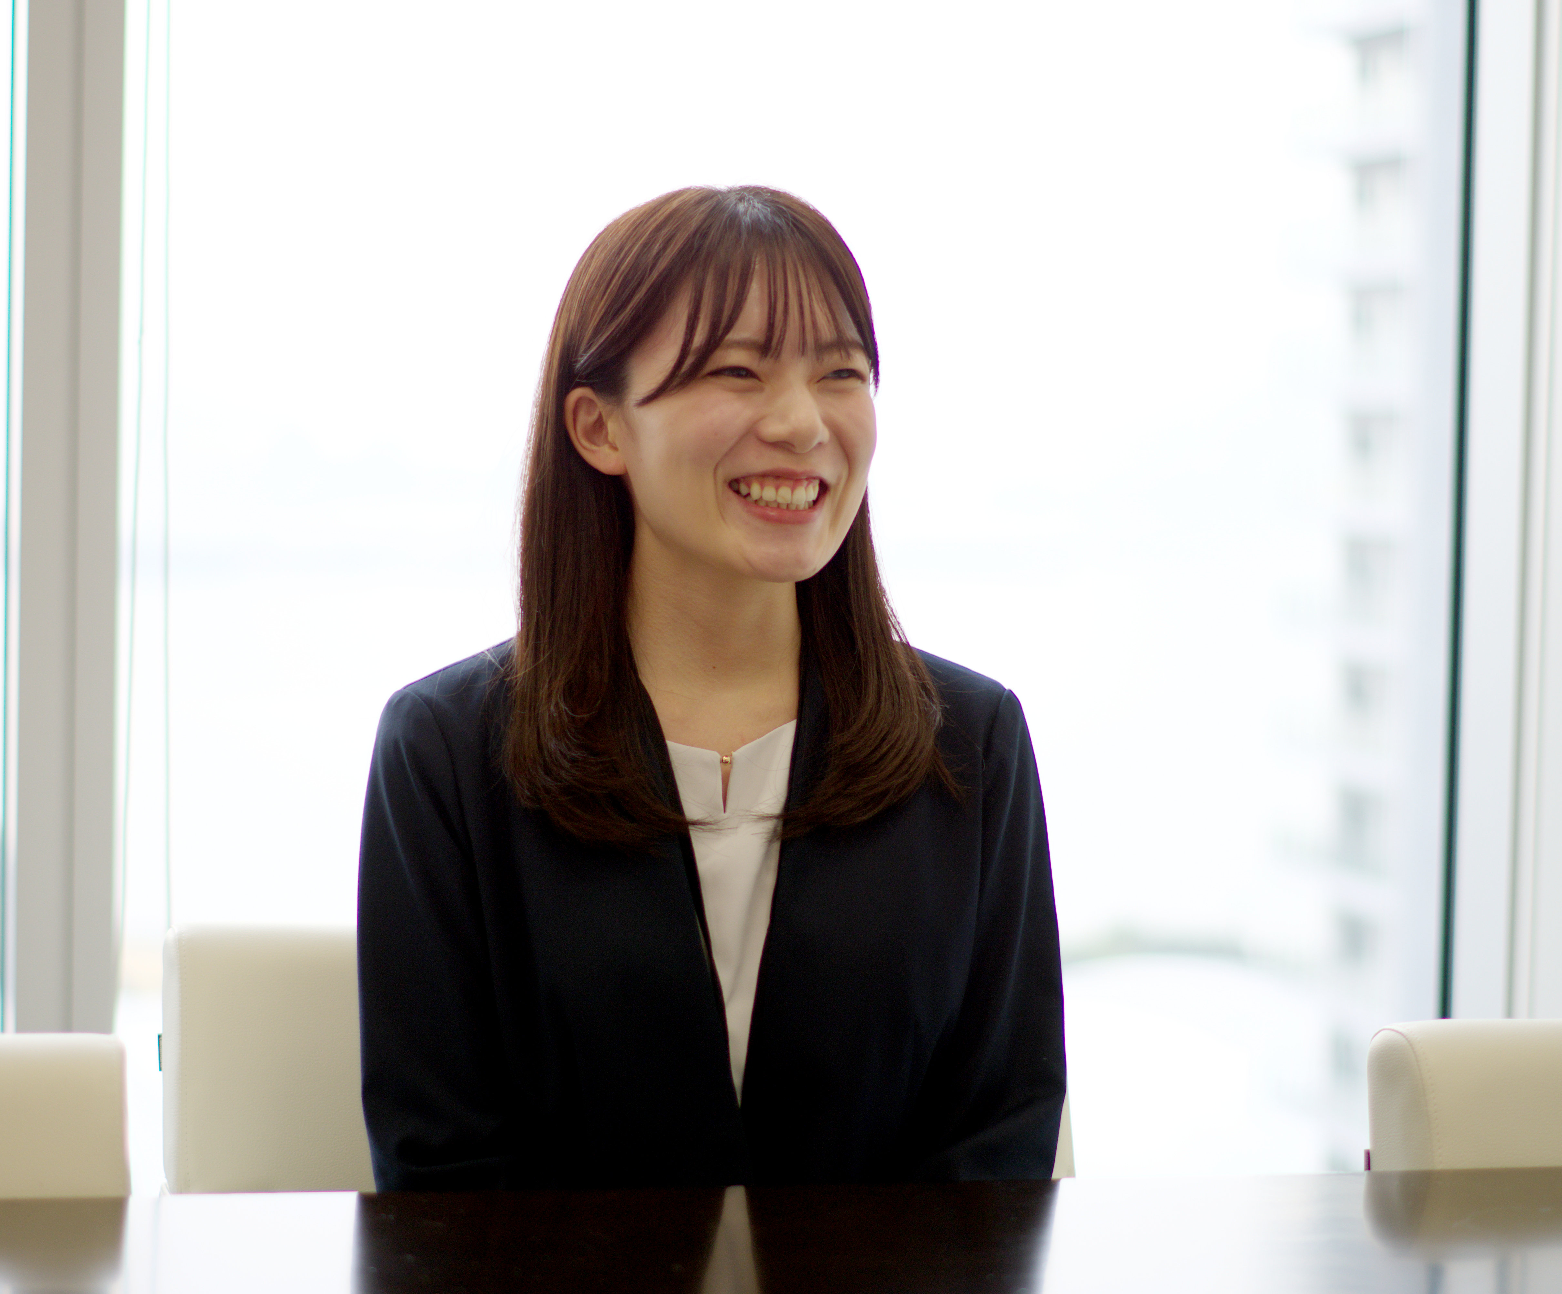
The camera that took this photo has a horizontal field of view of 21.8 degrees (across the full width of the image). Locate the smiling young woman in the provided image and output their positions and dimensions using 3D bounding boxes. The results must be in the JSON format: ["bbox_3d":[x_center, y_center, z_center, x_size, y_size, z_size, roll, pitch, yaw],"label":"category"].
[{"bbox_3d":[0.005,0.368,2.200,0.440,1.260,0.680,1,2,-11],"label":"smiling young woman"}]

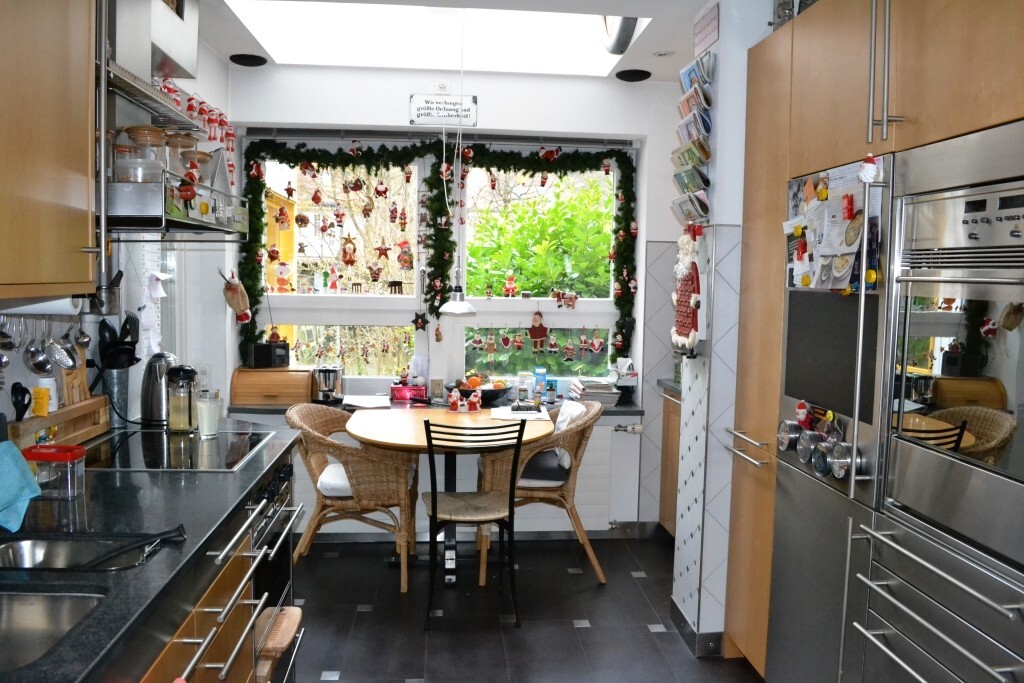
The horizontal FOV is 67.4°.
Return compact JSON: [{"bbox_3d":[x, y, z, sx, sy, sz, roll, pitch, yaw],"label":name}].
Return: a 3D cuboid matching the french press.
[{"bbox_3d":[-1.216,0.208,2.841,0.120,0.247,0.120,-1,5,-23],"label":"french press"}]

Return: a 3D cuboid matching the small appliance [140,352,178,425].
[{"bbox_3d":[-1.363,0.177,2.974,0.148,0.285,0.180,-1,5,-25],"label":"small appliance"}]

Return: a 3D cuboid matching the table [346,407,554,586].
[{"bbox_3d":[-0.306,0.786,3.831,1.010,0.746,0.980,1,5,-5],"label":"table"}]

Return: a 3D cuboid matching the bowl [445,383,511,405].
[{"bbox_3d":[-0.194,0.306,4.373,0.380,0.115,0.380,1,5,-5],"label":"bowl"}]

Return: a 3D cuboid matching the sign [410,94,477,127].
[{"bbox_3d":[-0.362,-1.229,4.086,0.355,0.169,0.012,1,5,-5],"label":"sign"}]

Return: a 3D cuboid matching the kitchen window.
[{"bbox_3d":[-0.400,-0.505,4.385,2.220,1.240,0.140,1,5,-5],"label":"kitchen window"}]

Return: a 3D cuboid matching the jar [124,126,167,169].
[{"bbox_3d":[-1.115,-0.560,2.340,0.132,0.190,0.132,1,5,-5],"label":"jar"}]

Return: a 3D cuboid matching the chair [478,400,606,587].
[{"bbox_3d":[0.148,0.738,3.914,0.620,0.835,0.580,1,5,-4],"label":"chair"}]

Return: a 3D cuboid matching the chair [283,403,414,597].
[{"bbox_3d":[-0.788,0.731,3.778,0.620,0.835,0.580,1,5,-4],"label":"chair"}]

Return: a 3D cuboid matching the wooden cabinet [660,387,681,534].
[{"bbox_3d":[1.135,0.687,4.000,0.520,0.784,0.800,1,5,-5],"label":"wooden cabinet"}]

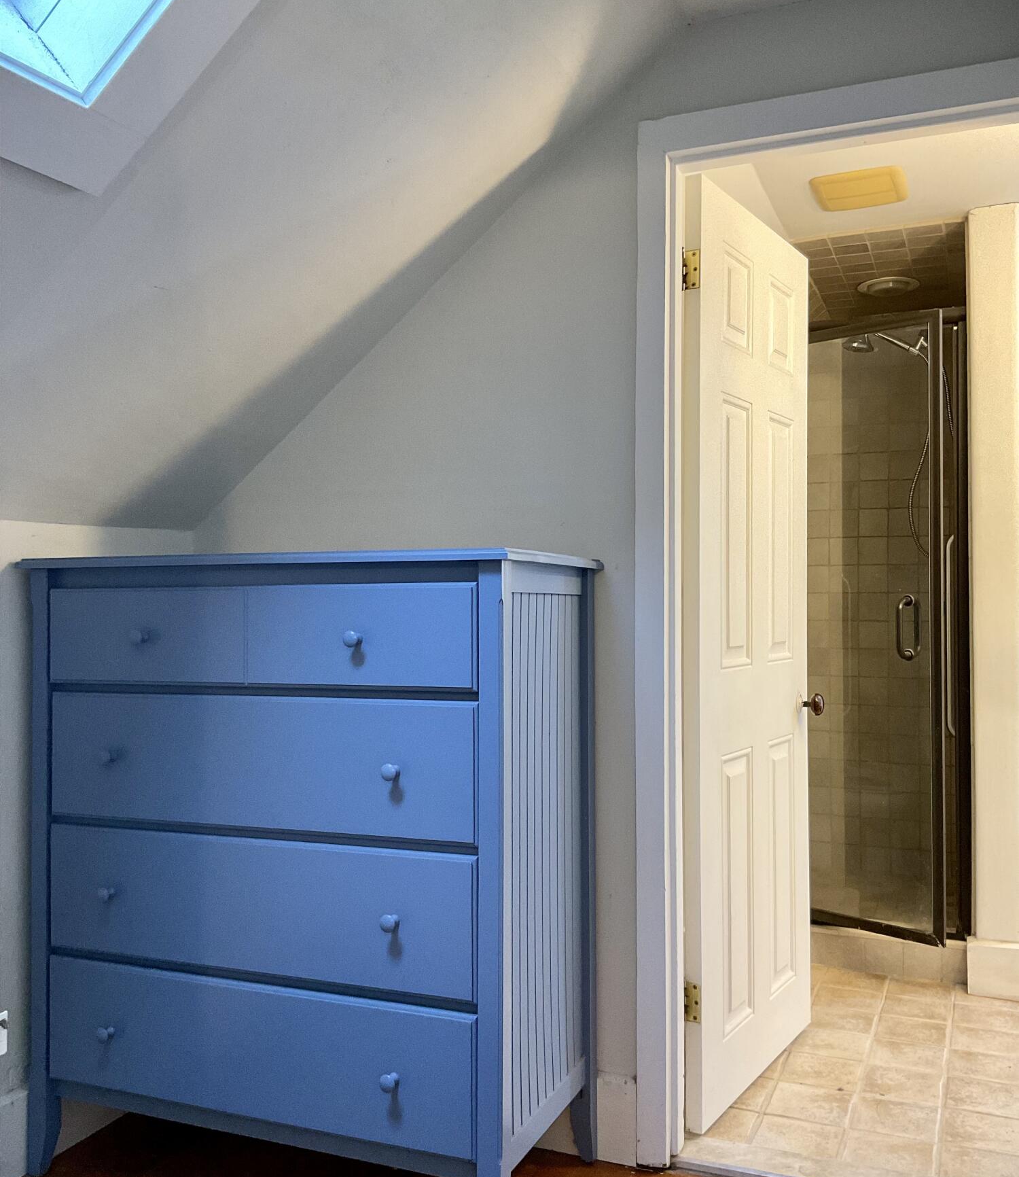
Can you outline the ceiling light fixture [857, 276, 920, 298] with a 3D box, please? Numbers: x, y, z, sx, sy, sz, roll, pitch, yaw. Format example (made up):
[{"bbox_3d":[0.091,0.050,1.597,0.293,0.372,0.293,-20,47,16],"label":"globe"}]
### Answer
[{"bbox_3d":[1.355,-1.067,4.068,0.213,0.035,0.213,0,-1,23],"label":"ceiling light fixture"}]

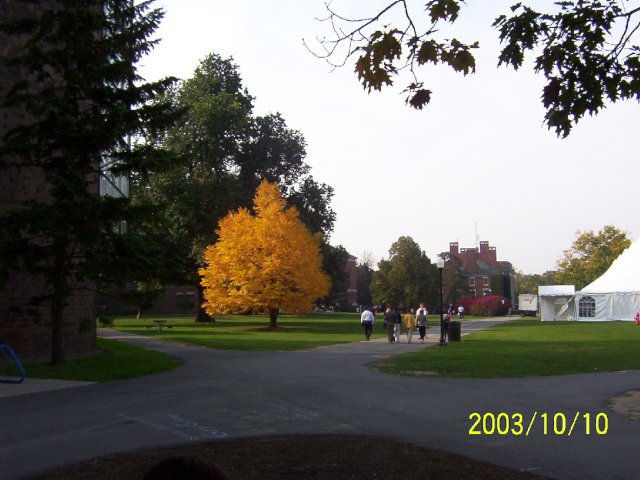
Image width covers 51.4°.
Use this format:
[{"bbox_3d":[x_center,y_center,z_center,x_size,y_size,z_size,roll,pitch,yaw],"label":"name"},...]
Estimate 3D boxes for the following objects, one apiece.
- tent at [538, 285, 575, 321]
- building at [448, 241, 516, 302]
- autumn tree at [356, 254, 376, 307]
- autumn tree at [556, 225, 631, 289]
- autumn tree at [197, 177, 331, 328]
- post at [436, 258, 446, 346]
[{"bbox_3d":[24.602,6.677,69.179,3.700,3.700,3.600,0,-6,3],"label":"tent"},{"bbox_3d":[37.174,8.463,152.906,16.000,16.540,15.000,-1,-6,6],"label":"building"},{"bbox_3d":[9.838,9.030,139.788,5.500,12.850,5.500,0,-6,0],"label":"autumn tree"},{"bbox_3d":[43.095,4.846,105.030,12.620,14.370,12.000,0,-6,0],"label":"autumn tree"},{"bbox_3d":[-4.071,1.075,49.633,9.740,11.020,9.500,0,-6,0],"label":"autumn tree"},{"bbox_3d":[5.414,2.719,29.676,0.400,3.840,0.400,0,-6,0],"label":"post"}]

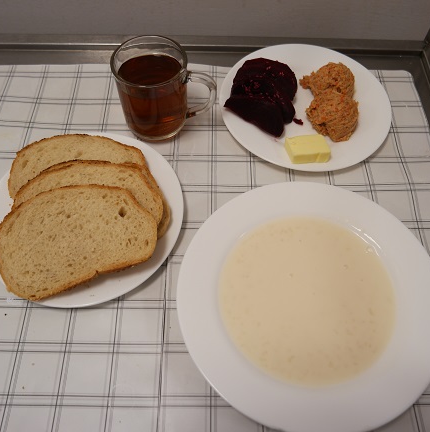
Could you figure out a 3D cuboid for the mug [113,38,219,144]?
[{"bbox_3d":[-0.051,-0.130,0.455,0.104,0.084,0.074,7,62,3],"label":"mug"}]

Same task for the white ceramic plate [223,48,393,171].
[{"bbox_3d":[0.101,-0.123,0.490,0.189,0.019,0.189,0,61,-1],"label":"white ceramic plate"}]

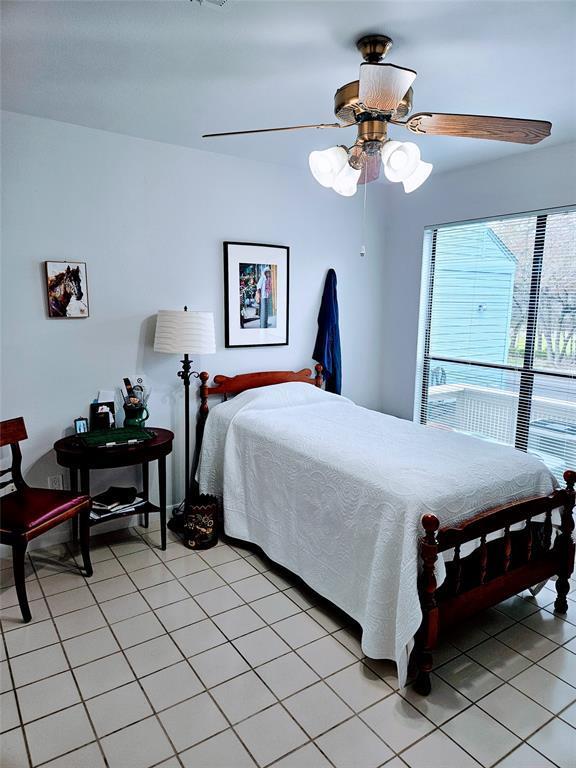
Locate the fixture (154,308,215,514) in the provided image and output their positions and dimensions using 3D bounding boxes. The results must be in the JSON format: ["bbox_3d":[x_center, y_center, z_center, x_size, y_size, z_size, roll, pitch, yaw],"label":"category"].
[{"bbox_3d":[-0.633,0.240,3.259,0.385,1.452,0.385,-6,11,-33],"label":"fixture"}]

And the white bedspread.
[{"bbox_3d":[0.382,0.561,2.978,1.186,0.902,1.886,-6,11,-33],"label":"white bedspread"}]

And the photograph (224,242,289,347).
[{"bbox_3d":[-0.210,-0.628,3.656,0.527,0.713,0.025,-6,11,-33],"label":"photograph"}]

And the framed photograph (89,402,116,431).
[{"bbox_3d":[-1.117,0.200,3.074,0.139,0.167,0.046,-6,11,-33],"label":"framed photograph"}]

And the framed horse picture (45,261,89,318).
[{"bbox_3d":[-1.271,-0.542,2.948,0.216,0.311,0.025,-6,11,-33],"label":"framed horse picture"}]

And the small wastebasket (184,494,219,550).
[{"bbox_3d":[-0.541,0.850,3.152,0.213,0.284,0.213,0,9,0],"label":"small wastebasket"}]

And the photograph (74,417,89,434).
[{"bbox_3d":[-1.216,0.245,3.008,0.070,0.098,0.035,-6,11,-33],"label":"photograph"}]

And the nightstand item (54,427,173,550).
[{"bbox_3d":[-0.994,0.660,2.986,0.649,0.710,0.598,0,9,0],"label":"nightstand item"}]

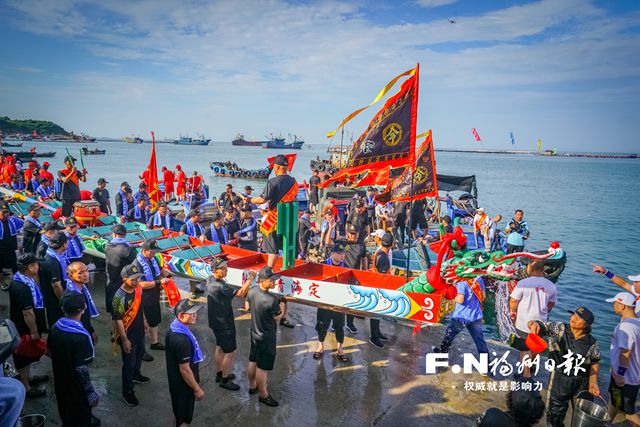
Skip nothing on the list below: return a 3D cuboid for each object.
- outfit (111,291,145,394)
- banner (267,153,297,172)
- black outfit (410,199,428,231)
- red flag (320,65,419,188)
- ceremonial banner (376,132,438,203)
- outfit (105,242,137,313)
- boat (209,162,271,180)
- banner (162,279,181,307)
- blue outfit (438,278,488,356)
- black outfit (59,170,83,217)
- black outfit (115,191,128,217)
[{"bbox_3d":[-2.421,1.614,5.650,0.360,1.380,0.460,8,11,34],"label":"outfit"},{"bbox_3d":[-0.615,-0.815,7.100,0.470,0.320,0.100,2,9,0],"label":"banner"},{"bbox_3d":[3.022,-0.030,13.500,0.500,1.050,0.350,-1,9,-18],"label":"black outfit"},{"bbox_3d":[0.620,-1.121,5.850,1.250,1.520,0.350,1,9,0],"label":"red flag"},{"bbox_3d":[1.732,-0.930,8.800,1.250,1.430,0.250,2,9,0],"label":"ceremonial banner"},{"bbox_3d":[-3.066,0.960,6.850,0.500,1.060,0.320,4,9,14],"label":"outfit"},{"bbox_3d":[-9.637,-5.061,53.000,7.300,1.950,2.500,6,10,27],"label":"boat"},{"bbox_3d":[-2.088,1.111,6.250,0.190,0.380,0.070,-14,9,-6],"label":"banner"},{"bbox_3d":[2.091,1.665,6.500,0.600,1.250,0.500,-5,11,-37],"label":"blue outfit"},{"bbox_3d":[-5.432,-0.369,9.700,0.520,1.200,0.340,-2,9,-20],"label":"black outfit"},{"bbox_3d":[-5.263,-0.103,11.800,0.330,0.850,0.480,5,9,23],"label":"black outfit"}]

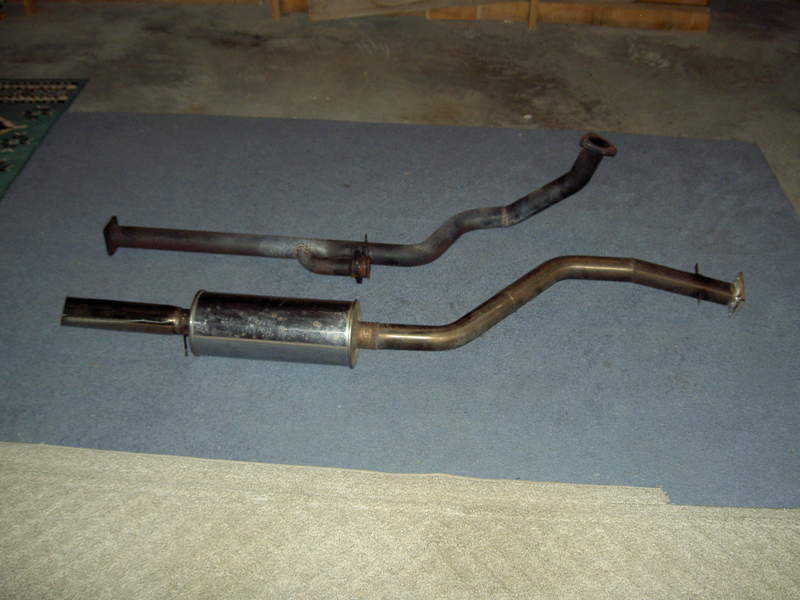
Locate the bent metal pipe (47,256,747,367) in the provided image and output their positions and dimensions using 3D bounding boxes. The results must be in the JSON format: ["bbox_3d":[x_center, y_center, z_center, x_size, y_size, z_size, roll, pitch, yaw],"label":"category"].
[{"bbox_3d":[0.019,0.020,2.476,1.929,0.180,0.378,-3,37,-6],"label":"bent metal pipe"}]

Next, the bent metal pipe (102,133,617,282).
[{"bbox_3d":[-0.105,-0.279,2.774,1.632,0.305,0.407,-3,37,-6],"label":"bent metal pipe"}]

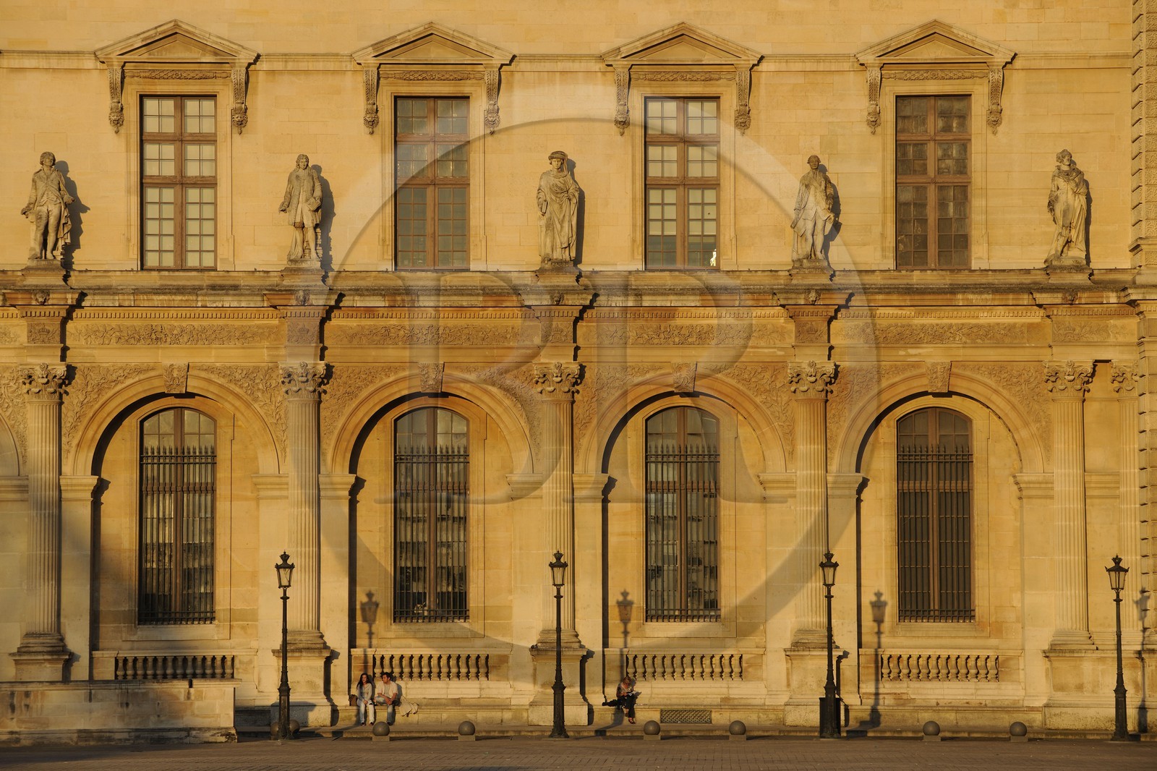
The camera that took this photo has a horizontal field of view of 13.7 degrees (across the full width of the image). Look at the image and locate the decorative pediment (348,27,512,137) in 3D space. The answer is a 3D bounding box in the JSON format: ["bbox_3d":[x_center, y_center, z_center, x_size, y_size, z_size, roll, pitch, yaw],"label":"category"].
[{"bbox_3d":[-3.598,-7.583,119.153,3.955,2.762,0.550,0,-3,-3],"label":"decorative pediment"}]

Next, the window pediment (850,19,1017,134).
[{"bbox_3d":[8.990,-7.755,121.496,4.061,2.885,0.650,0,-3,-1],"label":"window pediment"}]

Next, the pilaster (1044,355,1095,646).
[{"bbox_3d":[12.322,2.987,120.927,1.284,7.245,0.500,0,-3,-1],"label":"pilaster"}]

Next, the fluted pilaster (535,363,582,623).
[{"bbox_3d":[-0.498,2.767,118.062,1.153,6.774,0.500,0,-3,-3],"label":"fluted pilaster"}]

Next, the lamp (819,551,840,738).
[{"bbox_3d":[5.891,6.068,112.973,0.470,4.384,0.470,0,-3,0],"label":"lamp"}]

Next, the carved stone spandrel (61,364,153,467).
[{"bbox_3d":[-11.294,0.714,115.456,2.207,2.465,0.200,0,-3,0],"label":"carved stone spandrel"}]

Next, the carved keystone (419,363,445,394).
[{"bbox_3d":[-3.654,-0.180,120.258,0.654,0.812,0.400,0,-3,0],"label":"carved keystone"}]

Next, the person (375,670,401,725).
[{"bbox_3d":[-4.686,7.675,118.411,0.644,1.318,0.750,-1,-3,7],"label":"person"}]

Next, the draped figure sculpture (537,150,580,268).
[{"bbox_3d":[-0.504,-4.422,120.661,1.075,2.929,0.800,0,-3,-1],"label":"draped figure sculpture"}]

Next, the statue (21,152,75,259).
[{"bbox_3d":[-13.130,-4.434,119.148,1.249,2.713,0.800,0,-3,-9],"label":"statue"}]

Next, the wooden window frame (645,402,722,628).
[{"bbox_3d":[2.603,3.215,121.190,1.909,5.430,0.250,0,-3,0],"label":"wooden window frame"}]

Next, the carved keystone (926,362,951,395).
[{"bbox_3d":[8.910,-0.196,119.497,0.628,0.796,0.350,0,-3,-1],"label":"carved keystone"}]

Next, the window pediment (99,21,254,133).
[{"bbox_3d":[-10.009,-7.694,120.186,4.079,2.875,0.580,0,-3,-1],"label":"window pediment"}]

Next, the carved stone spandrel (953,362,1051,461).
[{"bbox_3d":[10.157,0.628,115.461,2.359,2.379,0.200,0,-3,0],"label":"carved stone spandrel"}]

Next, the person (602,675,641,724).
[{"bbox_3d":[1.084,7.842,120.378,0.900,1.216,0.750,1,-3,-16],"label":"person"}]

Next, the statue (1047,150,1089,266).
[{"bbox_3d":[12.136,-4.405,119.595,1.056,2.948,0.800,0,-3,-11],"label":"statue"}]

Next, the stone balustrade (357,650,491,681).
[{"bbox_3d":[-3.754,6.872,118.436,3.442,0.776,0.350,0,-3,-3],"label":"stone balustrade"}]

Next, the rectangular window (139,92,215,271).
[{"bbox_3d":[-10.016,-5.093,120.745,1.934,4.410,0.200,0,-3,-1],"label":"rectangular window"}]

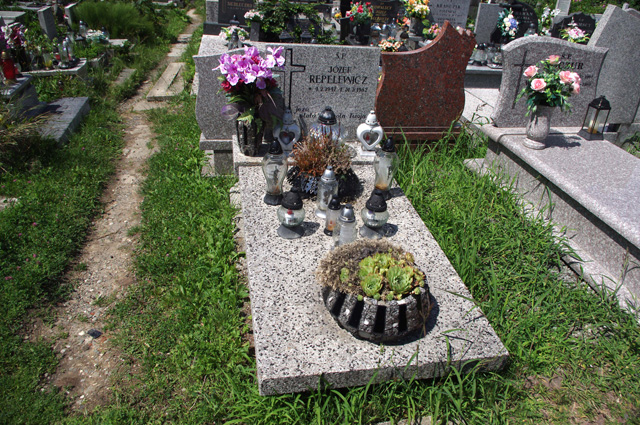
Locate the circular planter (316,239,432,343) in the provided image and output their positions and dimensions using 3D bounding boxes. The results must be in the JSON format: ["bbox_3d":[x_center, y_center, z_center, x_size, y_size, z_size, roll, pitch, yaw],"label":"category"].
[{"bbox_3d":[0.215,0.283,1.720,0.395,0.200,0.395,4,32,-3],"label":"circular planter"}]

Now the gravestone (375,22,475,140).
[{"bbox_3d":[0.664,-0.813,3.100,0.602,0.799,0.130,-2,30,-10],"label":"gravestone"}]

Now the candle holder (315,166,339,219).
[{"bbox_3d":[0.034,-0.113,2.514,0.105,0.275,0.105,-2,33,-11],"label":"candle holder"}]

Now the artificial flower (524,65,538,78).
[{"bbox_3d":[1.316,-0.877,2.983,0.090,0.075,0.075,12,3,14],"label":"artificial flower"}]

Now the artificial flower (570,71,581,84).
[{"bbox_3d":[1.650,-0.870,3.089,0.075,0.090,0.075,6,24,41],"label":"artificial flower"}]

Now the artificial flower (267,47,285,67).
[{"bbox_3d":[-0.240,-0.838,2.582,0.100,0.105,0.060,-5,13,-16],"label":"artificial flower"}]

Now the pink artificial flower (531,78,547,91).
[{"bbox_3d":[1.325,-0.776,2.905,0.097,0.079,0.070,17,34,20],"label":"pink artificial flower"}]

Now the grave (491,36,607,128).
[{"bbox_3d":[1.565,-0.893,3.353,0.790,0.560,0.120,-3,30,-15],"label":"grave"}]

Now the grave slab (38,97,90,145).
[{"bbox_3d":[-2.104,-0.679,3.649,0.460,0.120,0.920,-2,31,-12],"label":"grave slab"}]

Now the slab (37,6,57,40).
[{"bbox_3d":[-3.452,-2.350,6.117,0.070,0.460,0.460,-3,31,-14],"label":"slab"}]

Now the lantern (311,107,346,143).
[{"bbox_3d":[0.037,-0.451,2.688,0.190,0.280,0.190,-2,33,-12],"label":"lantern"}]

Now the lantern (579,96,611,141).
[{"bbox_3d":[1.980,-0.677,3.412,0.118,0.301,0.118,-2,30,-10],"label":"lantern"}]

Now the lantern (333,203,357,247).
[{"bbox_3d":[0.110,0.059,2.084,0.092,0.226,0.092,-2,30,-10],"label":"lantern"}]

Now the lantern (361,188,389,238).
[{"bbox_3d":[0.276,-0.001,2.401,0.138,0.240,0.138,-2,33,-11],"label":"lantern"}]

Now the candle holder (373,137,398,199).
[{"bbox_3d":[0.344,-0.233,2.474,0.126,0.332,0.126,-2,30,-10],"label":"candle holder"}]

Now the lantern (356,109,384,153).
[{"bbox_3d":[0.293,-0.455,2.757,0.155,0.265,0.100,2,32,-7],"label":"lantern"}]

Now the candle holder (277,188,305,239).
[{"bbox_3d":[-0.115,0.000,2.078,0.125,0.220,0.125,-2,33,-12],"label":"candle holder"}]

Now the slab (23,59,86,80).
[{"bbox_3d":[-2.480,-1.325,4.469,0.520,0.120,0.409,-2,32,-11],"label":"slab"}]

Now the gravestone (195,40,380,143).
[{"bbox_3d":[-0.196,-0.732,2.953,1.113,0.586,0.084,-2,30,-11],"label":"gravestone"}]

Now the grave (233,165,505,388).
[{"bbox_3d":[0.104,0.152,2.155,0.857,0.075,1.389,-2,34,-12],"label":"grave"}]

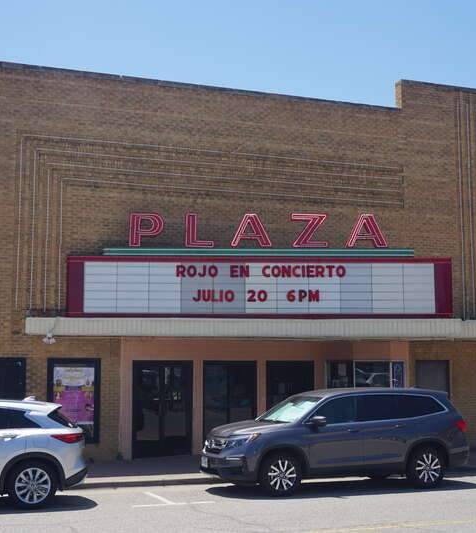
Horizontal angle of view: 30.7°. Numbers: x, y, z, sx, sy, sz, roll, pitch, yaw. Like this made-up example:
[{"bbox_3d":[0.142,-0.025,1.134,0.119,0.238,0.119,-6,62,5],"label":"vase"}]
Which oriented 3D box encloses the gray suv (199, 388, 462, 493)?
[{"bbox_3d":[1.798,3.074,15.787,4.990,1.790,2.000,2,-7,-21],"label":"gray suv"}]

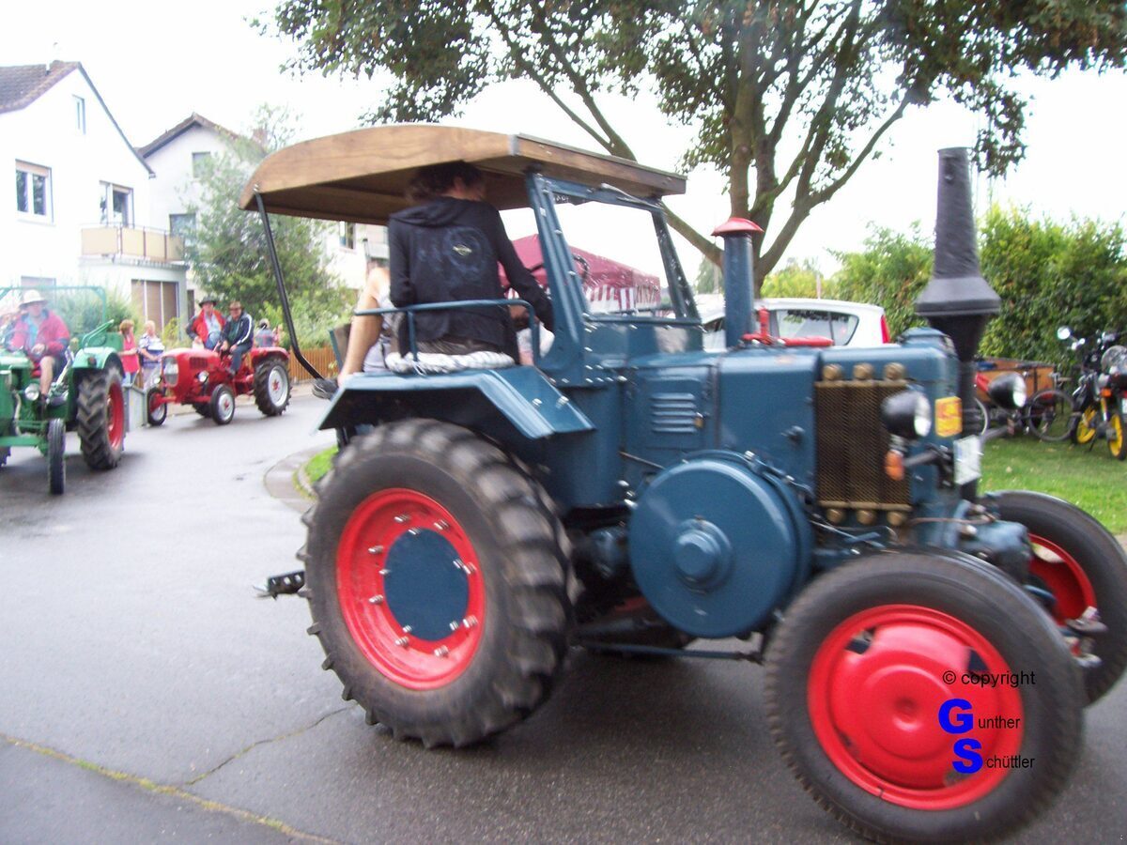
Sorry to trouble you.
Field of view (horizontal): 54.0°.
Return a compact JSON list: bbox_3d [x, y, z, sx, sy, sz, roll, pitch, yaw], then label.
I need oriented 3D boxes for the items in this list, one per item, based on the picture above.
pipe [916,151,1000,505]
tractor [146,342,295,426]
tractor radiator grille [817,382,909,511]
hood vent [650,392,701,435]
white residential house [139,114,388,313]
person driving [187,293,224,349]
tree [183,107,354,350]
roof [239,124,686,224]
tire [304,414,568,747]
[{"bbox_3d":[1.274,-0.316,3.550,0.275,1.132,0.275,0,4,34],"label":"pipe"},{"bbox_3d":[-6.132,-0.748,19.800,1.550,1.400,2.750,-1,4,13],"label":"tractor"},{"bbox_3d":[0.957,0.069,3.535,0.301,0.398,0.070,0,4,34],"label":"tractor radiator grille"},{"bbox_3d":[0.390,-0.033,3.878,0.194,0.148,0.025,0,4,34],"label":"hood vent"},{"bbox_3d":[-13.283,-7.962,49.000,10.500,10.500,9.500,-2,3,-7],"label":"white residential house"},{"bbox_3d":[-6.554,-1.679,20.300,0.580,1.300,0.720,-1,4,13],"label":"person driving"},{"bbox_3d":[-8.806,-5.250,33.000,5.000,8.200,5.000,-3,4,-16],"label":"tree"},{"bbox_3d":[-0.390,-1.014,4.597,1.407,0.224,1.254,0,4,34],"label":"roof"},{"bbox_3d":[-0.500,0.590,4.061,1.193,1.193,0.285,0,4,34],"label":"tire"}]

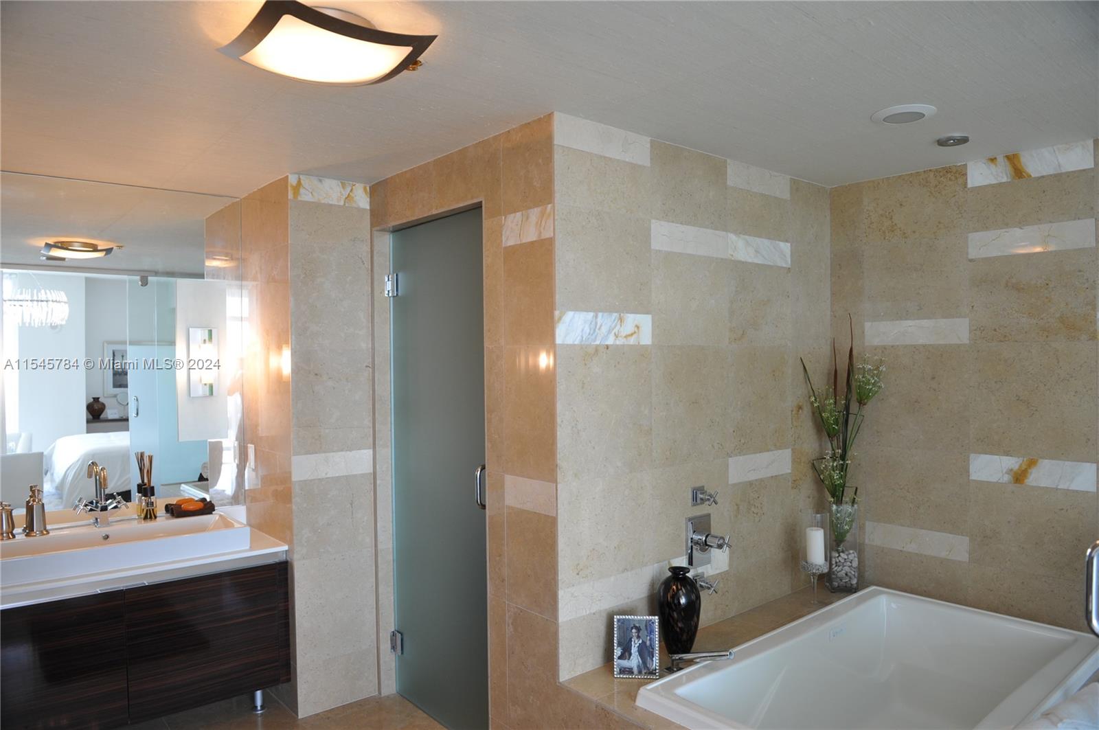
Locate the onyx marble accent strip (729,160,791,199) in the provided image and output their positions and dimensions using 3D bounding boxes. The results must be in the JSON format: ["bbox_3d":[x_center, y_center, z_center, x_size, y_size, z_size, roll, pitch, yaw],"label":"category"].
[{"bbox_3d":[0.894,-0.782,3.123,0.459,0.105,0.013,-1,1,-40],"label":"onyx marble accent strip"}]

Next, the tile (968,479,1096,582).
[{"bbox_3d":[1.934,0.664,2.947,0.013,0.359,0.443,-1,1,-40],"label":"tile"}]

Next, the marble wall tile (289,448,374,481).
[{"bbox_3d":[-0.952,0.441,3.233,0.367,0.106,0.012,-1,1,-40],"label":"marble wall tile"}]

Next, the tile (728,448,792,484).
[{"bbox_3d":[0.896,0.425,3.103,0.457,0.106,0.012,-1,1,-40],"label":"tile"}]

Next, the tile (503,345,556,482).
[{"bbox_3d":[-0.063,0.162,2.508,0.020,0.460,0.273,-1,1,-40],"label":"tile"}]

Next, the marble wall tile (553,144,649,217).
[{"bbox_3d":[0.190,-0.623,2.532,0.463,0.191,0.013,-1,1,-40],"label":"marble wall tile"}]

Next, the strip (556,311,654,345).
[{"bbox_3d":[0.194,-0.124,2.536,0.463,0.105,0.013,-1,1,-40],"label":"strip"}]

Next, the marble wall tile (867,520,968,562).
[{"bbox_3d":[1.599,0.762,3.194,0.012,0.103,0.437,-1,1,-40],"label":"marble wall tile"}]

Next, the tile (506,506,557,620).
[{"bbox_3d":[-0.058,0.670,2.500,0.013,0.352,0.281,-1,1,-40],"label":"tile"}]

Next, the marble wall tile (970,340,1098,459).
[{"bbox_3d":[1.899,0.140,2.894,0.020,0.460,0.434,-1,1,-40],"label":"marble wall tile"}]

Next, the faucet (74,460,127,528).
[{"bbox_3d":[-1.879,0.556,3.091,0.190,0.263,0.155,-1,1,-40],"label":"faucet"}]

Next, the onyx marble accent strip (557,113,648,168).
[{"bbox_3d":[0.187,-0.772,2.533,0.462,0.104,0.020,-1,1,-40],"label":"onyx marble accent strip"}]

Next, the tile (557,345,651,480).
[{"bbox_3d":[0.195,0.157,2.510,0.456,0.454,0.012,-1,1,-40],"label":"tile"}]

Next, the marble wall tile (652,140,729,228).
[{"bbox_3d":[0.537,-0.673,2.798,0.459,0.292,0.012,-1,1,-40],"label":"marble wall tile"}]

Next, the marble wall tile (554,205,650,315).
[{"bbox_3d":[0.191,-0.352,2.536,0.462,0.351,0.020,-1,1,-40],"label":"marble wall tile"}]

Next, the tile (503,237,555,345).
[{"bbox_3d":[-0.066,-0.241,2.467,0.012,0.346,0.278,-1,1,-40],"label":"tile"}]

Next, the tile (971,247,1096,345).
[{"bbox_3d":[1.927,-0.268,2.940,0.013,0.359,0.443,-1,1,-40],"label":"tile"}]

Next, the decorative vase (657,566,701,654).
[{"bbox_3d":[0.463,0.879,2.610,0.153,0.298,0.153,-1,1,0],"label":"decorative vase"}]

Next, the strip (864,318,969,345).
[{"bbox_3d":[1.640,-0.143,3.284,0.013,0.107,0.452,-1,1,-40],"label":"strip"}]

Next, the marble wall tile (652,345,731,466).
[{"bbox_3d":[0.544,0.151,2.805,0.459,0.454,0.012,-1,1,-40],"label":"marble wall tile"}]

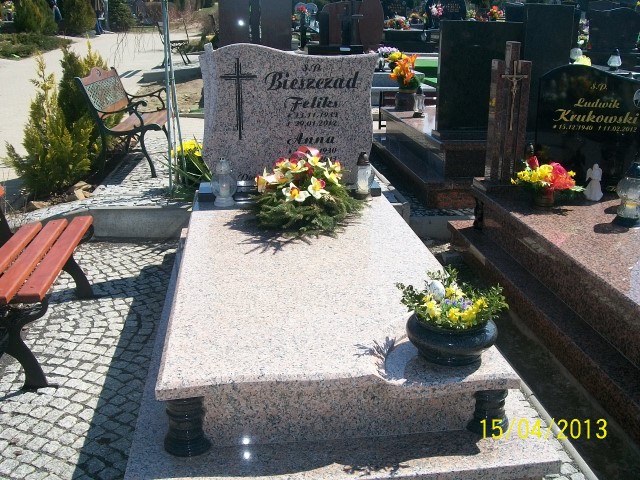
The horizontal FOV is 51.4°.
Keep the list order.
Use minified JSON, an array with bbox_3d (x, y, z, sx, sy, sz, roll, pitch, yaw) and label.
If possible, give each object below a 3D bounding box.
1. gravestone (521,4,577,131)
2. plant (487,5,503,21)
[{"bbox_3d":[1.440,-1.105,4.324,0.330,0.790,0.090,-2,17,-7],"label":"gravestone"},{"bbox_3d":[2.551,-3.329,9.744,0.240,0.250,0.240,-2,18,-7],"label":"plant"}]

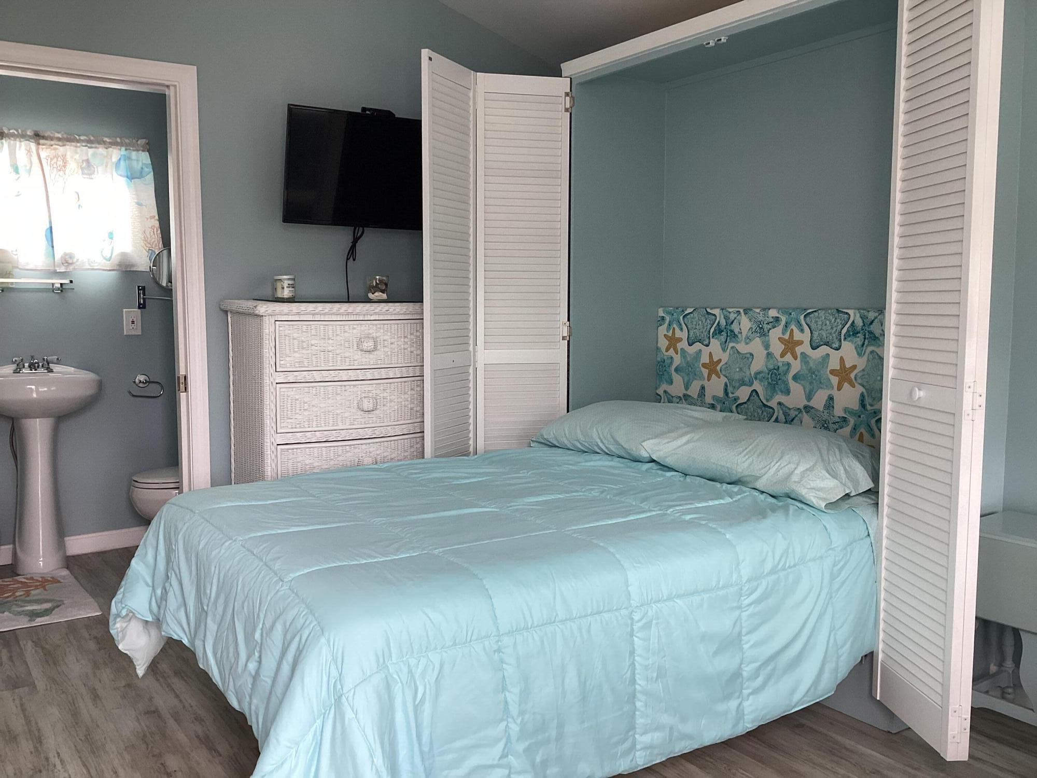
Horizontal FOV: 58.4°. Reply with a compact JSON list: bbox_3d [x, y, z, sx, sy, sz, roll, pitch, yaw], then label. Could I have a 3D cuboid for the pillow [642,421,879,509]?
[{"bbox_3d":[0.865,0.202,3.083,0.520,0.200,0.780,-4,7,-39],"label":"pillow"}]

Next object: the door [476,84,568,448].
[{"bbox_3d":[0.019,-0.283,3.875,0.372,1.990,0.028,-1,5,-10],"label":"door"}]

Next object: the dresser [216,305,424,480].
[{"bbox_3d":[-0.685,0.288,3.615,0.800,1.243,0.480,-4,6,-34],"label":"dresser"}]

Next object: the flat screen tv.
[{"bbox_3d":[-0.560,-0.847,3.628,0.730,0.430,0.070,-2,17,-31],"label":"flat screen tv"}]

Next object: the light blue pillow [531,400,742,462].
[{"bbox_3d":[0.487,0.145,3.640,0.520,0.200,0.740,-4,6,-34],"label":"light blue pillow"}]

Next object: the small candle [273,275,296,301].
[{"bbox_3d":[-0.869,-0.369,3.436,0.077,0.097,0.077,-4,6,-34],"label":"small candle"}]

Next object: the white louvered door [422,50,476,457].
[{"bbox_3d":[-0.269,-0.261,3.635,0.028,1.990,0.372,2,6,23],"label":"white louvered door"}]

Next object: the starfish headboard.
[{"bbox_3d":[0.995,-0.014,3.493,0.050,0.575,1.400,-4,6,-34],"label":"starfish headboard"}]

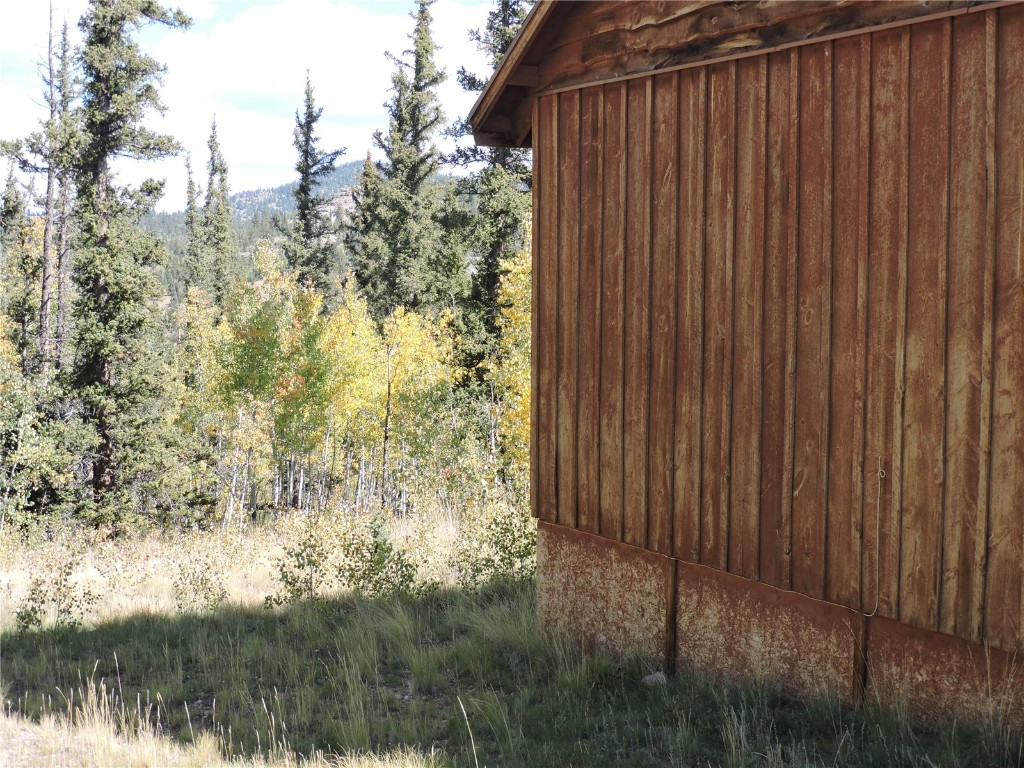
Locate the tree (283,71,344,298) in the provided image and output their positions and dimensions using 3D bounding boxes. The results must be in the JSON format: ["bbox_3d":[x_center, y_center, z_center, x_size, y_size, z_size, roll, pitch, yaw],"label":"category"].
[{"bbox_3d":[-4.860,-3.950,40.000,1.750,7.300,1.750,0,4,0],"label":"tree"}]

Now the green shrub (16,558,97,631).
[{"bbox_3d":[-3.330,1.540,11.900,0.600,0.550,0.550,0,4,0],"label":"green shrub"}]

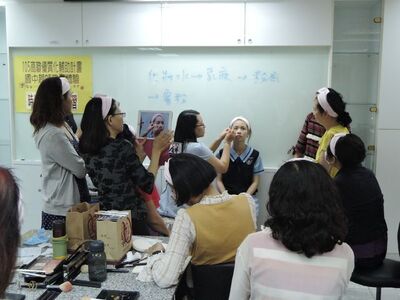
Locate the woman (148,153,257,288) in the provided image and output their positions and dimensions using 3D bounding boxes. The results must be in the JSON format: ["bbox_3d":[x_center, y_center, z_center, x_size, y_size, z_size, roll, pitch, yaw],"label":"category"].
[{"bbox_3d":[0.006,0.624,2.062,0.460,1.210,0.640,-5,8,-41],"label":"woman"}]

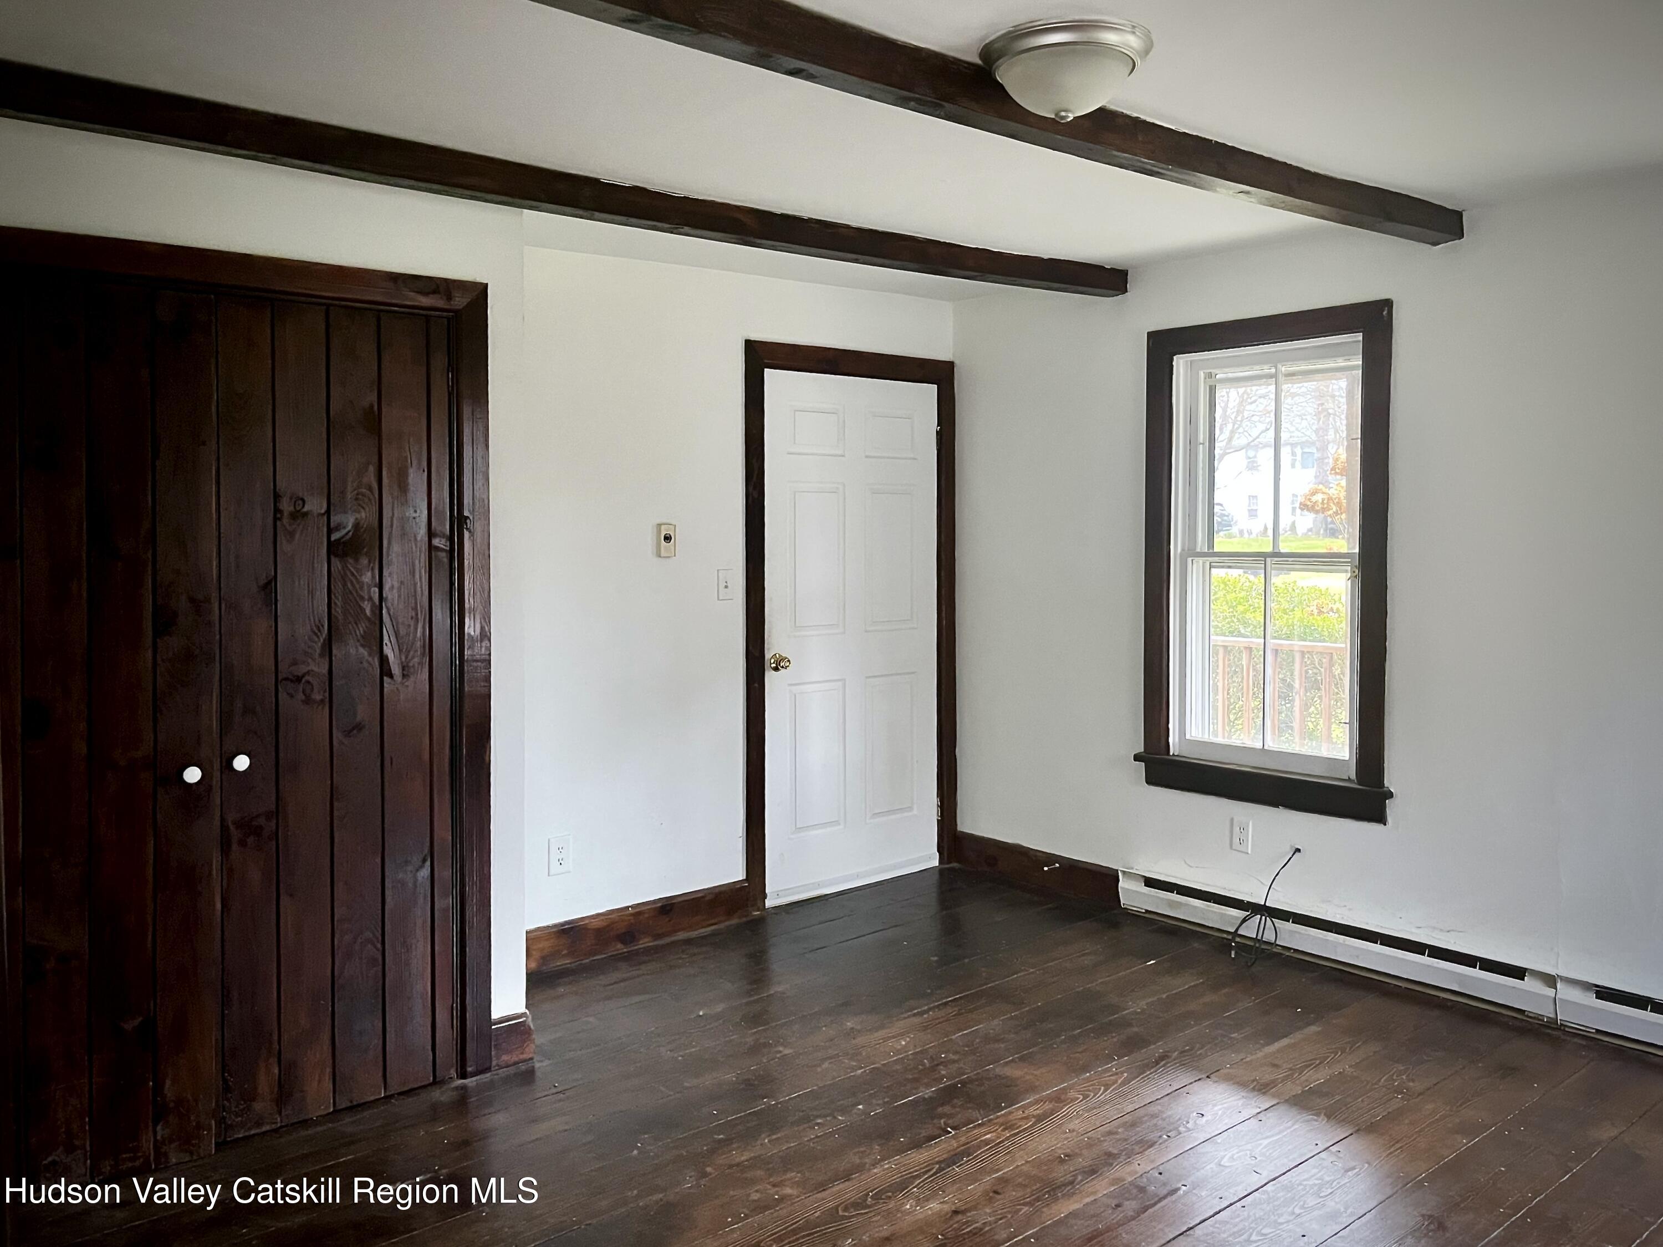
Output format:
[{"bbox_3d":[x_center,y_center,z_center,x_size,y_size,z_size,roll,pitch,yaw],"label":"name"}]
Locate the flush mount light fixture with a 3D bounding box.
[{"bbox_3d":[0.441,-1.009,2.357,0.322,0.128,0.322,-1,4,0],"label":"flush mount light fixture"}]

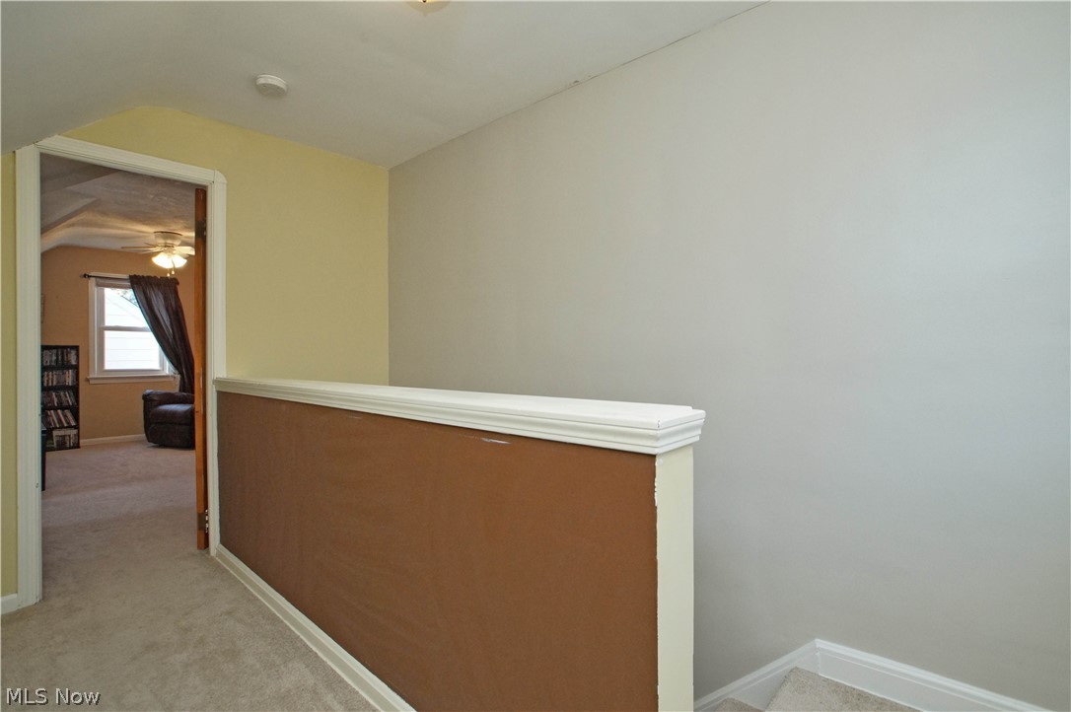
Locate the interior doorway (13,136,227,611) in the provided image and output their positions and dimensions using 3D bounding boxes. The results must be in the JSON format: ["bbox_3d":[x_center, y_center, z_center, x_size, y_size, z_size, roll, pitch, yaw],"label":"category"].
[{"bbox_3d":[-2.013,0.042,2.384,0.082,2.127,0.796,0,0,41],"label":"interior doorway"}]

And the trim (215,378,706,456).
[{"bbox_3d":[-0.700,0.151,1.801,2.647,0.073,0.209,0,0,41],"label":"trim"}]

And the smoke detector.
[{"bbox_3d":[-1.295,-1.324,2.339,0.131,0.040,0.131,0,0,41],"label":"smoke detector"}]

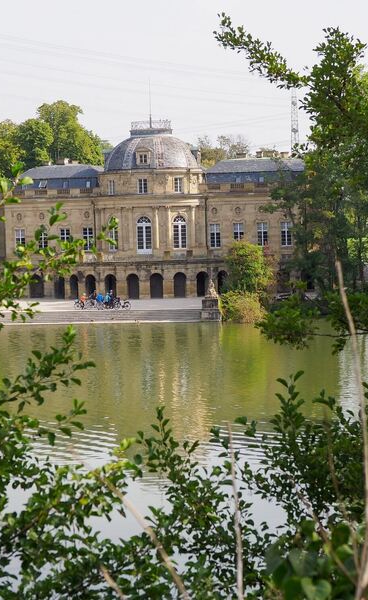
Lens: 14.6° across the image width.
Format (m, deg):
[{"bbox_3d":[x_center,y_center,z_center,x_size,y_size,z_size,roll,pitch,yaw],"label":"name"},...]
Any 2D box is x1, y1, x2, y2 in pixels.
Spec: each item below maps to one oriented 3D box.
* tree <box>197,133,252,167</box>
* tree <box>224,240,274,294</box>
[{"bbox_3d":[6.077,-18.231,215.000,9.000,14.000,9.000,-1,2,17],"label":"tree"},{"bbox_3d":[6.354,-2.959,139.000,5.000,5.700,4.800,-1,2,0],"label":"tree"}]

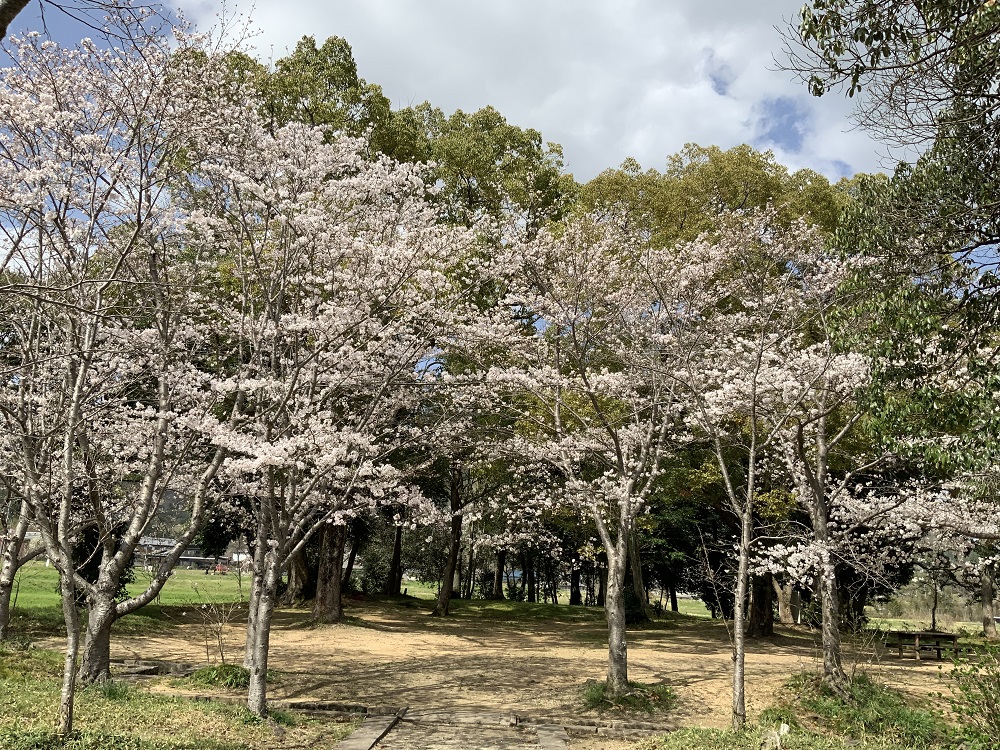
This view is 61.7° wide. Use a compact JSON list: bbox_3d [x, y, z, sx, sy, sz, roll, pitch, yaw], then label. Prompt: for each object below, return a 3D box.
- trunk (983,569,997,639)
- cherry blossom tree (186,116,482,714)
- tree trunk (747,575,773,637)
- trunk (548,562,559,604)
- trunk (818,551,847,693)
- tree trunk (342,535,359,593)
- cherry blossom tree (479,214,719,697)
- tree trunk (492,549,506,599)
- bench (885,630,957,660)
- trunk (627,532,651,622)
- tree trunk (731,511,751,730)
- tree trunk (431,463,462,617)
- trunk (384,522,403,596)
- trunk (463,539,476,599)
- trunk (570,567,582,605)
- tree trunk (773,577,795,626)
[{"bbox_3d":[15.801,7.366,27.046,0.430,2.183,0.400,0,-13,0],"label":"trunk"},{"bbox_3d":[-2.663,0.419,13.532,4.600,9.519,4.300,0,-13,0],"label":"cherry blossom tree"},{"bbox_3d":[7.804,6.898,25.101,0.820,1.909,0.780,0,-13,0],"label":"tree trunk"},{"bbox_3d":[2.294,8.934,35.917,0.400,1.748,0.350,0,-13,0],"label":"trunk"},{"bbox_3d":[5.571,4.111,14.042,0.420,2.288,0.380,0,-13,0],"label":"trunk"},{"bbox_3d":[-5.909,7.442,33.118,0.631,2.231,0.568,3,-14,0],"label":"tree trunk"},{"bbox_3d":[1.456,0.913,12.349,3.520,7.079,3.520,3,-14,0],"label":"cherry blossom tree"},{"bbox_3d":[-0.021,8.525,36.008,0.520,2.091,0.450,0,-13,0],"label":"tree trunk"},{"bbox_3d":[10.554,6.778,21.030,1.750,0.740,1.150,-6,-14,25],"label":"bench"},{"bbox_3d":[4.992,7.242,30.199,0.866,3.227,0.779,3,-14,0],"label":"trunk"},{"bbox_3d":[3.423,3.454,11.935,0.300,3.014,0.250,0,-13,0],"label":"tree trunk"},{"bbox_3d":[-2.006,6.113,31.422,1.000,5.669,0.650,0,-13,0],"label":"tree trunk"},{"bbox_3d":[-4.464,7.719,35.125,0.753,3.024,0.678,3,-14,0],"label":"trunk"},{"bbox_3d":[-1.489,9.438,40.915,0.683,2.851,0.615,3,-14,0],"label":"trunk"},{"bbox_3d":[3.635,9.997,39.806,0.570,1.751,0.513,3,-14,0],"label":"trunk"},{"bbox_3d":[11.150,8.902,32.950,0.867,1.751,0.781,3,-14,0],"label":"tree trunk"}]

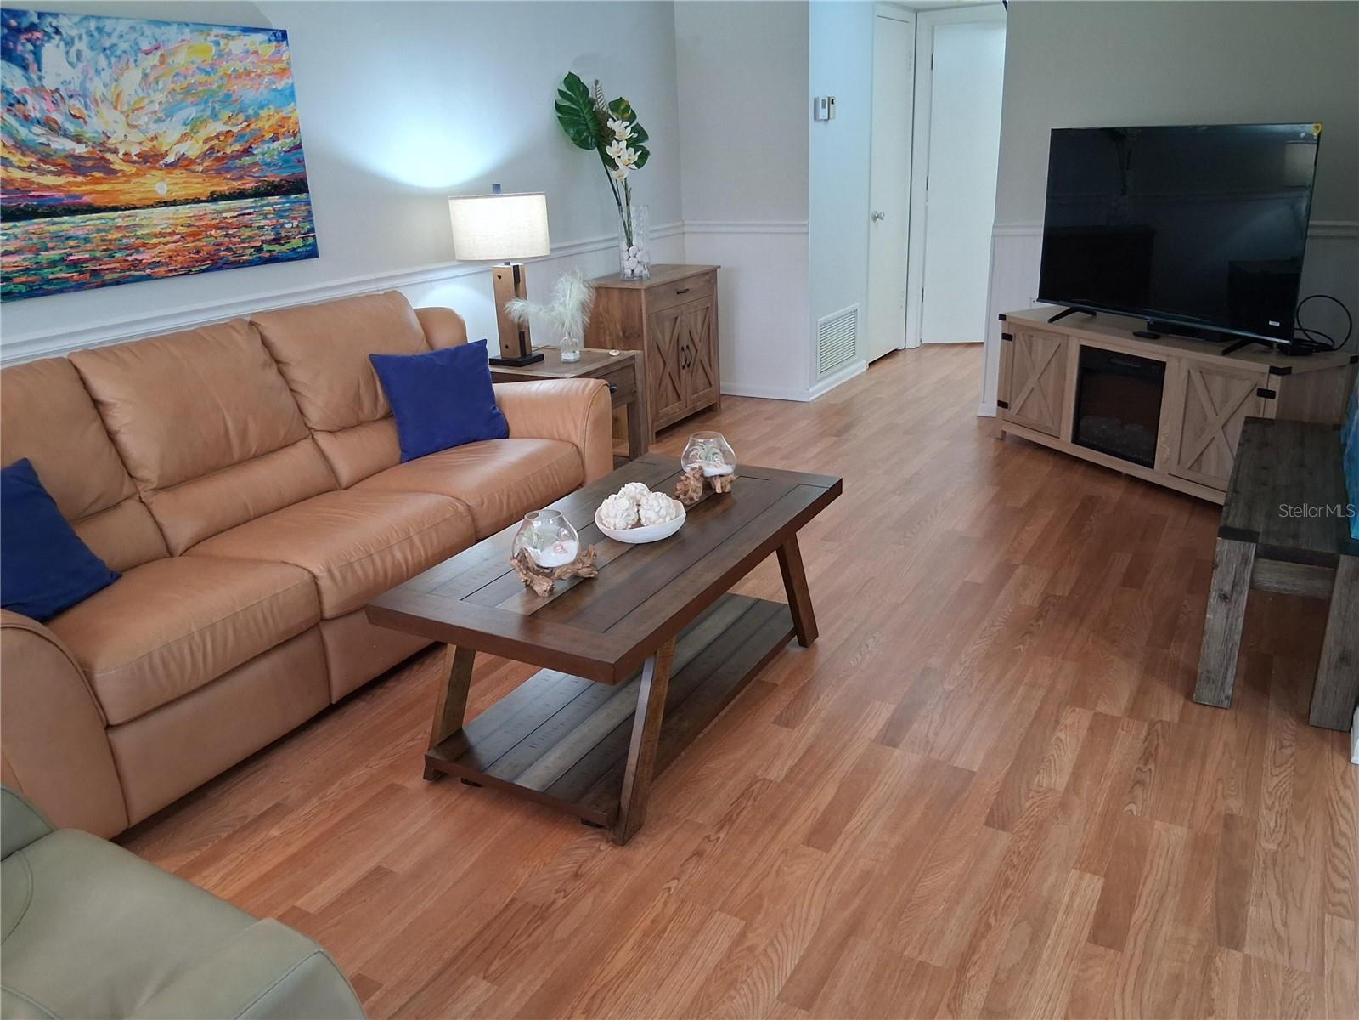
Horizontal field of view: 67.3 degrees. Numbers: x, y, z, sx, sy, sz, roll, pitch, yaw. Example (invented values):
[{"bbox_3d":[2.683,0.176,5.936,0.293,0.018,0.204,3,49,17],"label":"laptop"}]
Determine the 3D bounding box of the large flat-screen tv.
[{"bbox_3d":[1.903,-1.125,4.065,0.090,0.745,1.290,-10,21,-20],"label":"large flat-screen tv"}]

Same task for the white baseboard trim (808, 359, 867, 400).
[{"bbox_3d":[0.971,-0.796,6.248,0.018,0.066,0.895,9,23,30],"label":"white baseboard trim"}]

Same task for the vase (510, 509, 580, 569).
[{"bbox_3d":[-0.306,0.065,2.303,0.156,0.121,0.156,-2,20,1],"label":"vase"}]

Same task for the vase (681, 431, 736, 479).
[{"bbox_3d":[0.082,-0.158,2.879,0.156,0.121,0.156,-2,20,1],"label":"vase"}]

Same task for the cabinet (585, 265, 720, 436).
[{"bbox_3d":[-0.117,-0.844,5.453,0.365,0.795,0.750,9,23,30],"label":"cabinet"}]

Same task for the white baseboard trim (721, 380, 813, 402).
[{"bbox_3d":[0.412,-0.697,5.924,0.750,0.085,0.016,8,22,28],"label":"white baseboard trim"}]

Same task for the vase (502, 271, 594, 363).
[{"bbox_3d":[-0.550,-0.818,4.296,0.370,0.385,0.240,-5,20,-6],"label":"vase"}]

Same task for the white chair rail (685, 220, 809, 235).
[{"bbox_3d":[0.374,-1.592,5.755,0.772,0.070,0.028,9,23,30],"label":"white chair rail"}]

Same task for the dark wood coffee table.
[{"bbox_3d":[-0.106,0.288,2.633,0.640,0.487,1.215,8,22,28],"label":"dark wood coffee table"}]

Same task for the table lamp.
[{"bbox_3d":[-0.714,-0.974,4.282,0.395,0.710,0.395,9,23,30],"label":"table lamp"}]

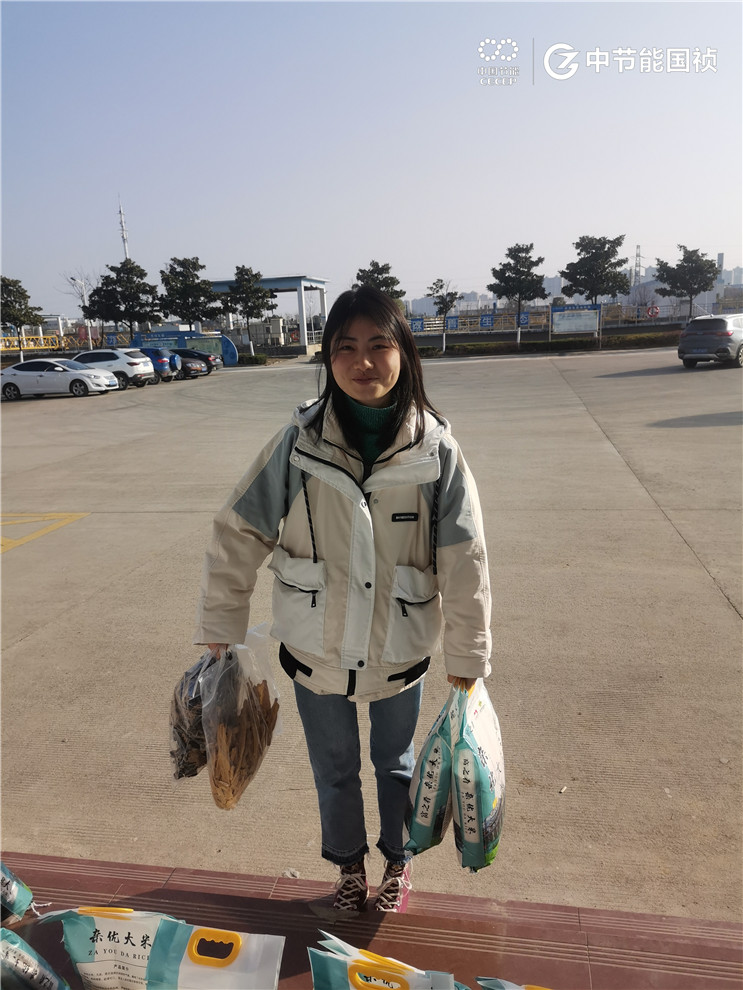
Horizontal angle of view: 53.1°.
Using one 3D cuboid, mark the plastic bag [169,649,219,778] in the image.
[{"bbox_3d":[-0.428,0.549,1.904,0.170,0.330,0.180,-7,13,-15],"label":"plastic bag"}]

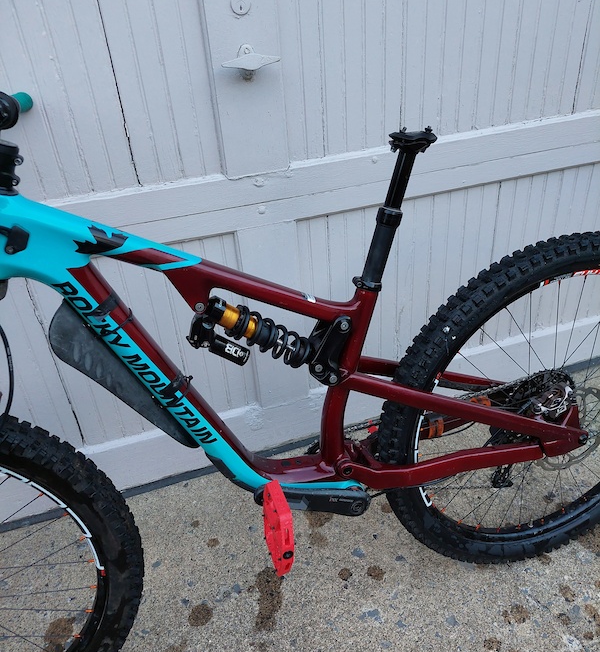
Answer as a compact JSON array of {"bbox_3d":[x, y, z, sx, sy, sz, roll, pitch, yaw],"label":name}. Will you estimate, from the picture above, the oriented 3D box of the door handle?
[{"bbox_3d":[-0.096,-0.504,1.063,0.116,0.063,0.052,-13,32,-14],"label":"door handle"}]

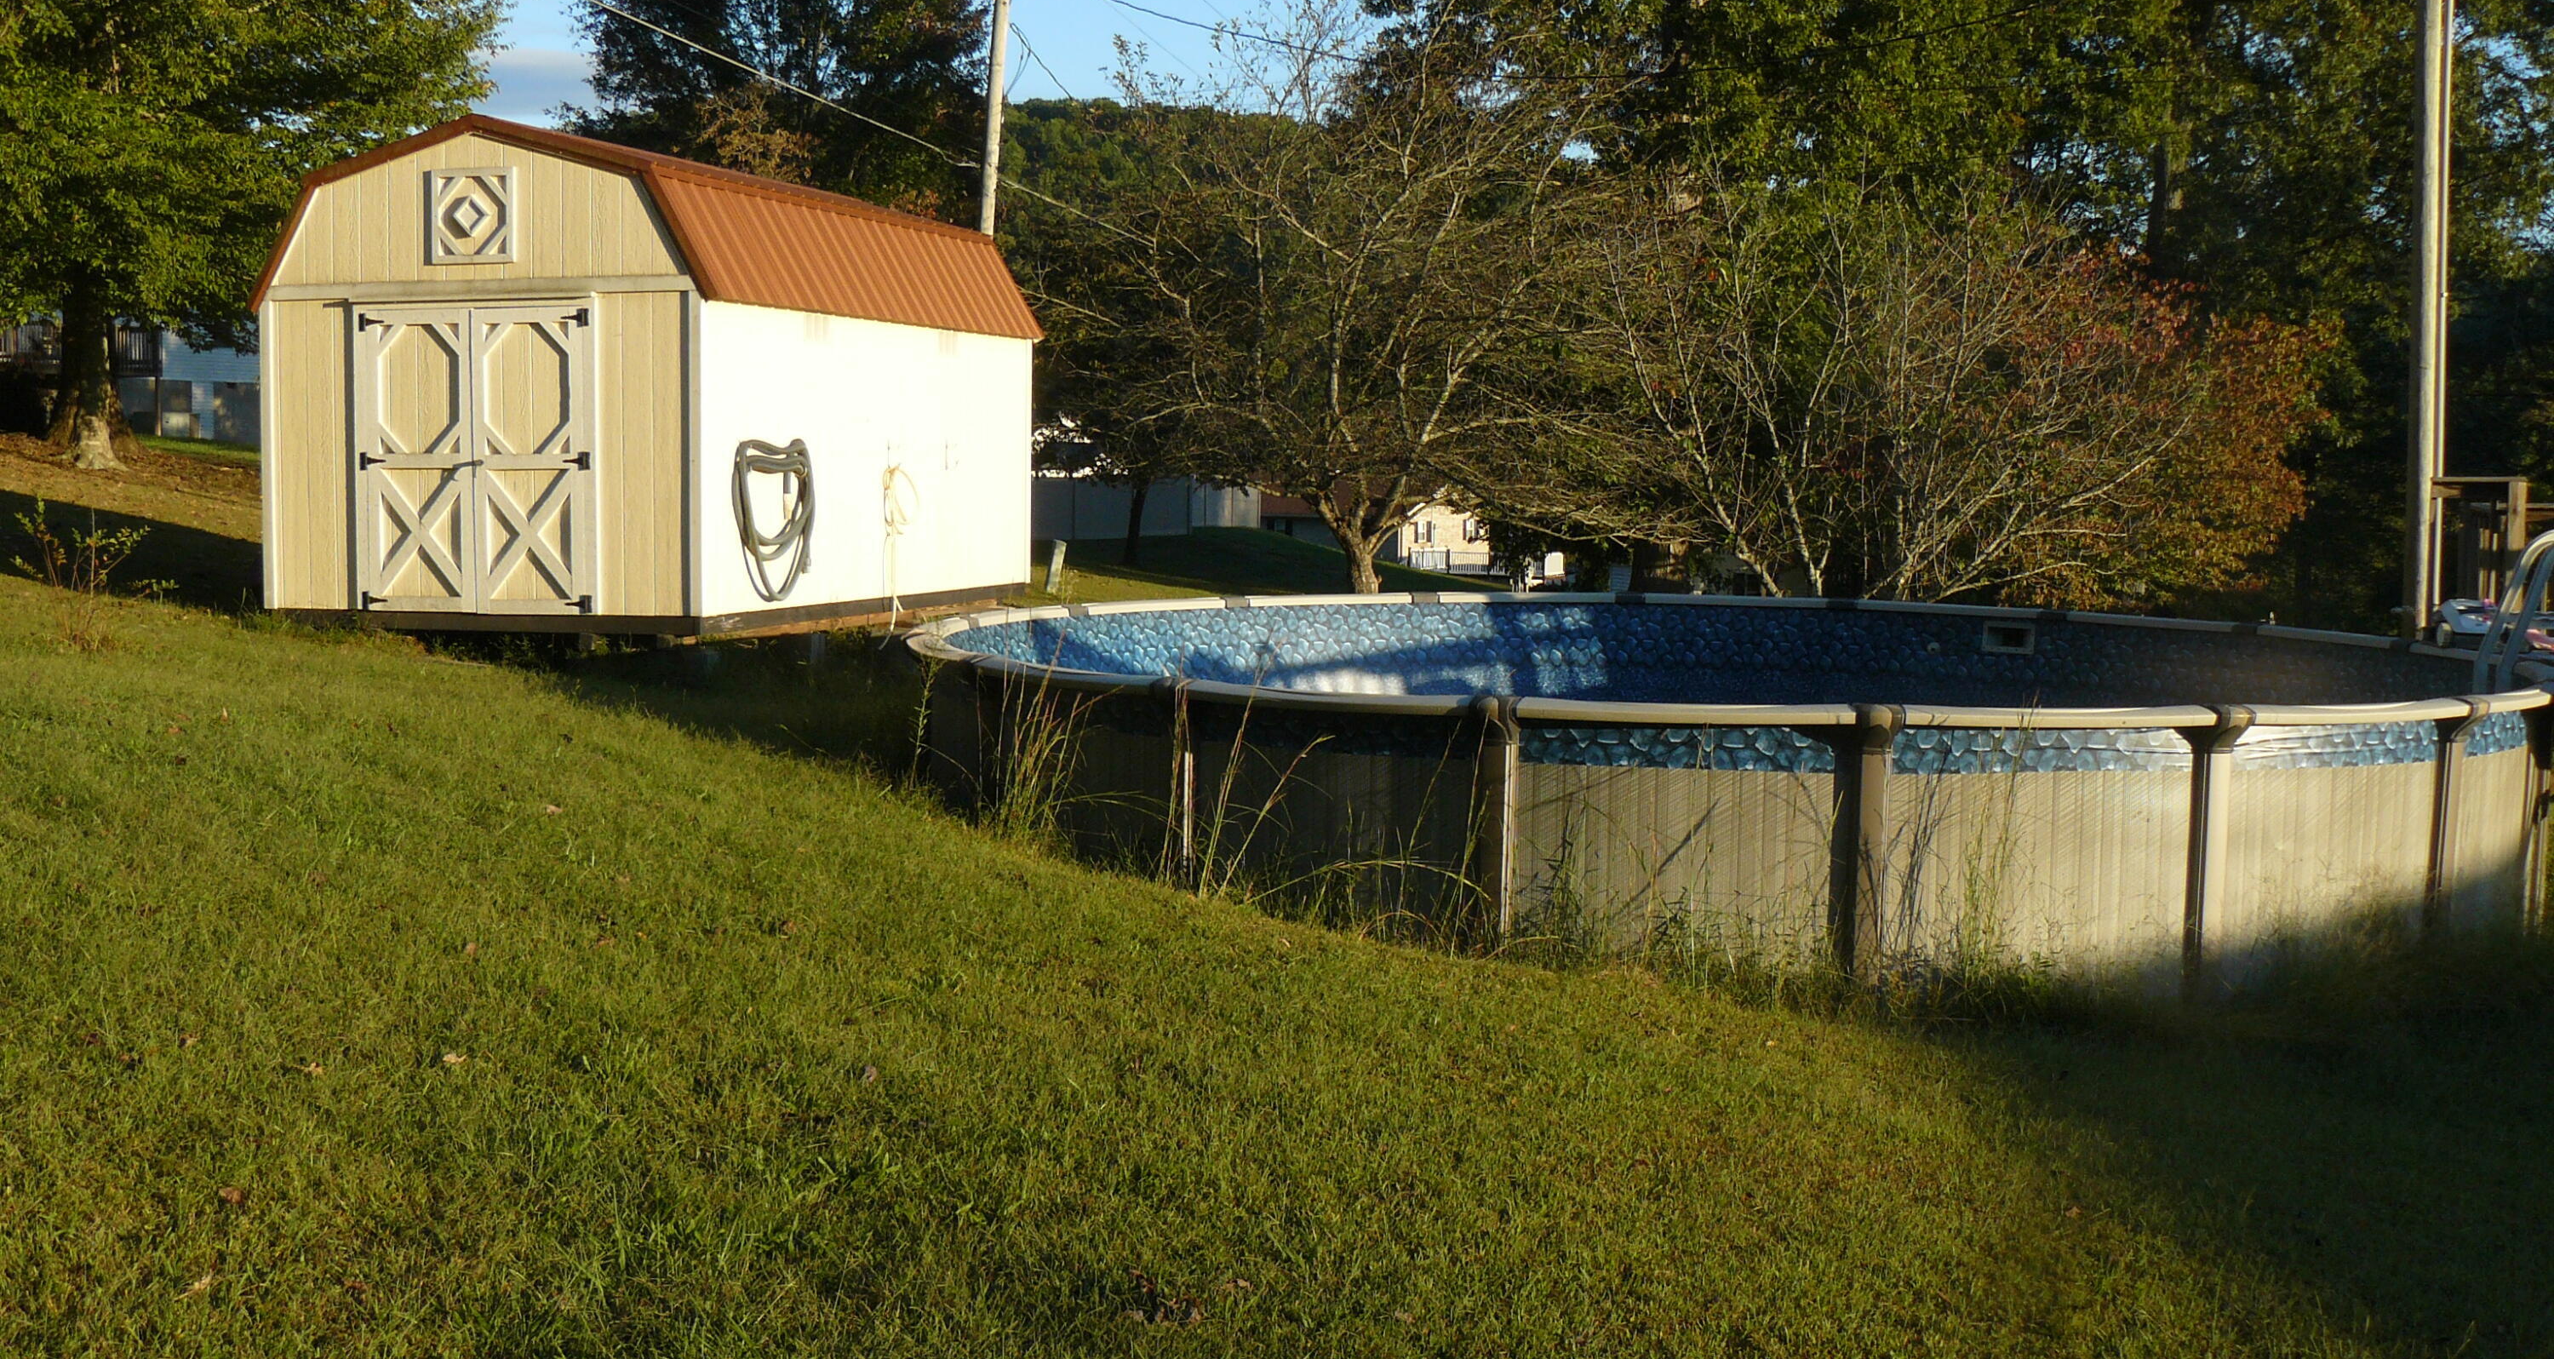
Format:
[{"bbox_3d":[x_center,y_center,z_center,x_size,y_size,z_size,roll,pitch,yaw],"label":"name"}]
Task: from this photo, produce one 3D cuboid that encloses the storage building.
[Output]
[{"bbox_3d":[-4.042,-1.986,18.233,3.200,3.090,4.940,2,5,18],"label":"storage building"}]

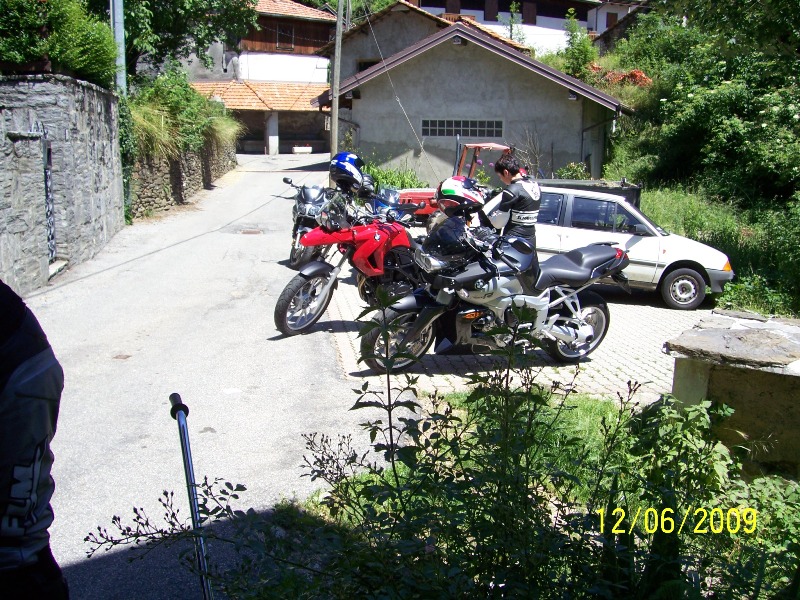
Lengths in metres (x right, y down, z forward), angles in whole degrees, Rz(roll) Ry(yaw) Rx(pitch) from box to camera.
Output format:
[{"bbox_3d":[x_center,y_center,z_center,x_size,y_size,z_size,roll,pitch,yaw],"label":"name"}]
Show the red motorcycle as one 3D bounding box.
[{"bbox_3d":[-0.100,-0.310,7.020,2.250,1.220,0.860,-3,15,-38],"label":"red motorcycle"}]

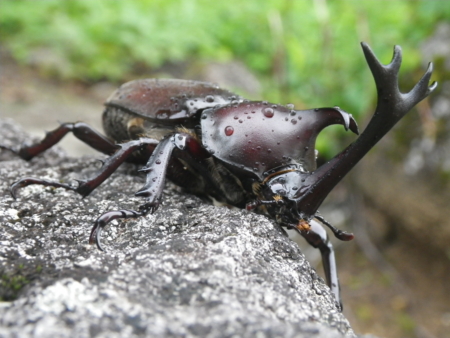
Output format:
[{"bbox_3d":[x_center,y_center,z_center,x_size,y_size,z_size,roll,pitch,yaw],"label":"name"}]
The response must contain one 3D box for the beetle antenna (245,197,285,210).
[{"bbox_3d":[0.006,0.005,0.123,0.006,0.002,0.002,-11,17,-28],"label":"beetle antenna"}]

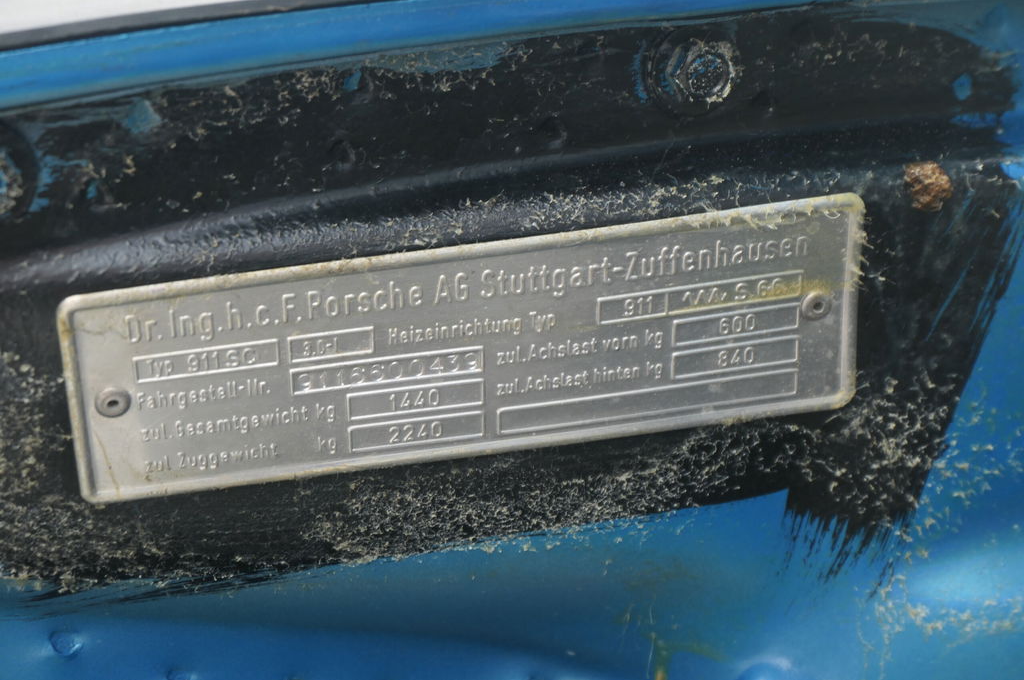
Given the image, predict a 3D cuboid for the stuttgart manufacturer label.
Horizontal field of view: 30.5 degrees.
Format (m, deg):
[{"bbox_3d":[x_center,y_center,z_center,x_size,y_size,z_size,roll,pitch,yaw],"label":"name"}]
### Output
[{"bbox_3d":[-0.005,0.002,0.303,0.130,0.038,0.003,-7,27,-9],"label":"stuttgart manufacturer label"}]

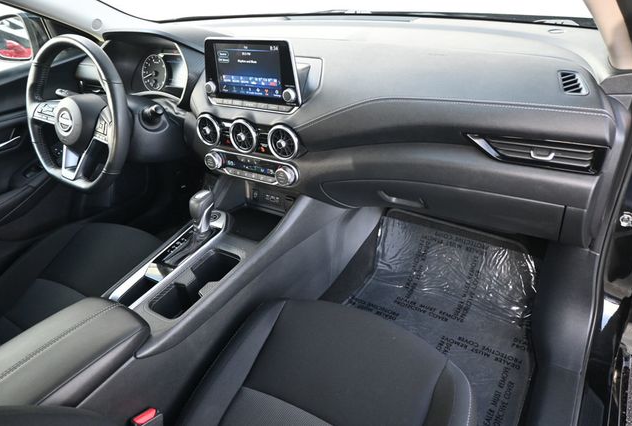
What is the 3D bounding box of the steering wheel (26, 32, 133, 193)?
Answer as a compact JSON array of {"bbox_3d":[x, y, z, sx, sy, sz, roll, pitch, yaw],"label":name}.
[{"bbox_3d":[-0.552,-0.231,1.052,0.370,0.360,0.100,14,16,28],"label":"steering wheel"}]

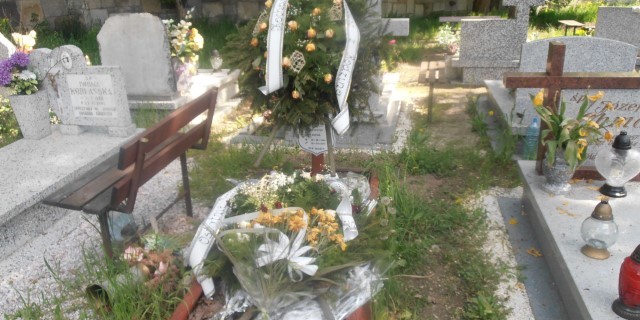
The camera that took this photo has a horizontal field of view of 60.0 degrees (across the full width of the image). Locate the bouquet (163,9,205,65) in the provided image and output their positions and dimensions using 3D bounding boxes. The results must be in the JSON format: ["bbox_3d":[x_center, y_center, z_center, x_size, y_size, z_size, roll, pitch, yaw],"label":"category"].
[{"bbox_3d":[-1.536,-1.390,6.243,0.450,0.600,0.340,2,19,8],"label":"bouquet"}]

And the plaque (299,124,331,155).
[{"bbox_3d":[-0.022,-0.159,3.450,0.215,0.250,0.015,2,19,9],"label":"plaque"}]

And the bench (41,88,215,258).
[{"bbox_3d":[-0.902,0.126,3.003,0.489,0.796,1.138,2,19,10],"label":"bench"}]

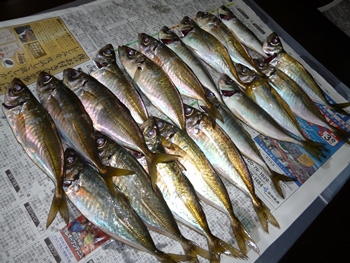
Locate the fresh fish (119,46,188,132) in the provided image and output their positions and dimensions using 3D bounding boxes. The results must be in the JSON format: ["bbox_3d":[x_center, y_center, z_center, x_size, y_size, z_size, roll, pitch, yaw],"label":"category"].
[{"bbox_3d":[-0.019,-0.056,0.371,0.044,0.023,0.176,-31,72,-25],"label":"fresh fish"}]

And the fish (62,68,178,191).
[{"bbox_3d":[-0.070,-0.016,0.325,0.049,0.026,0.174,-39,77,-27],"label":"fish"}]

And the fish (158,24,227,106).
[{"bbox_3d":[0.029,-0.091,0.399,0.034,0.022,0.176,-31,72,-25],"label":"fish"}]

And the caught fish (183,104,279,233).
[{"bbox_3d":[0.065,0.035,0.339,0.042,0.024,0.186,-28,71,-24],"label":"caught fish"}]

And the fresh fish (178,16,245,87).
[{"bbox_3d":[0.056,-0.109,0.402,0.048,0.024,0.161,-30,73,-24],"label":"fresh fish"}]

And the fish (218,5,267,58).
[{"bbox_3d":[0.113,-0.136,0.429,0.031,0.022,0.158,-20,68,-21],"label":"fish"}]

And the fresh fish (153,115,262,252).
[{"bbox_3d":[0.033,0.051,0.312,0.037,0.022,0.175,-30,74,-24],"label":"fresh fish"}]

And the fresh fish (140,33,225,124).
[{"bbox_3d":[0.007,-0.074,0.373,0.040,0.024,0.171,-33,74,-25],"label":"fresh fish"}]

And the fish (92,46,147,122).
[{"bbox_3d":[-0.058,-0.041,0.342,0.039,0.023,0.165,-26,72,-23],"label":"fish"}]

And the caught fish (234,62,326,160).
[{"bbox_3d":[0.141,-0.030,0.391,0.042,0.024,0.174,-31,72,-25],"label":"caught fish"}]

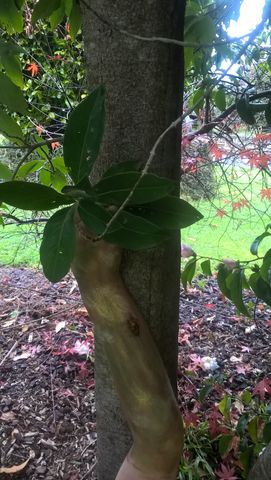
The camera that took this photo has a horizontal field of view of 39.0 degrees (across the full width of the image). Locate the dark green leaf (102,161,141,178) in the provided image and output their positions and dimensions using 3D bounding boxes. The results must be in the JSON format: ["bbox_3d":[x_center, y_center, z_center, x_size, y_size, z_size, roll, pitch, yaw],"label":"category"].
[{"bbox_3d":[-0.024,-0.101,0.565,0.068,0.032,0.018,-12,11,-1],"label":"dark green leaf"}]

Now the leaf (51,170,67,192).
[{"bbox_3d":[-0.211,-0.161,1.050,0.042,0.067,0.025,-14,6,0],"label":"leaf"}]

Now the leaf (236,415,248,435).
[{"bbox_3d":[0.364,0.628,1.300,0.036,0.066,0.022,14,11,11],"label":"leaf"}]

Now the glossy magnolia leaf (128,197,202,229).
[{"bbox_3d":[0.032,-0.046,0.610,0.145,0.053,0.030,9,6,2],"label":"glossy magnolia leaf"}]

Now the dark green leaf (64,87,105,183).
[{"bbox_3d":[-0.076,-0.161,0.590,0.055,0.155,0.030,12,3,0],"label":"dark green leaf"}]

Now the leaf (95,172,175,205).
[{"bbox_3d":[-0.001,-0.073,0.540,0.113,0.044,0.025,2,11,0],"label":"leaf"}]

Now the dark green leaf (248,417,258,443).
[{"bbox_3d":[0.401,0.645,1.300,0.034,0.086,0.024,0,11,17],"label":"dark green leaf"}]

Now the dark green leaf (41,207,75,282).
[{"bbox_3d":[-0.110,0.006,0.540,0.042,0.104,0.022,14,11,8],"label":"dark green leaf"}]

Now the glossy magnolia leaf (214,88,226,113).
[{"bbox_3d":[0.245,-0.402,1.100,0.036,0.070,0.020,5,6,0],"label":"glossy magnolia leaf"}]

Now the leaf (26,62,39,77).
[{"bbox_3d":[-0.404,-0.669,1.500,0.050,0.054,0.020,0,6,0],"label":"leaf"}]

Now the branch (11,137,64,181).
[{"bbox_3d":[-0.266,-0.218,1.030,0.140,0.115,0.050,0,15,0],"label":"branch"}]

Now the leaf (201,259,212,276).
[{"bbox_3d":[0.186,0.072,1.000,0.028,0.048,0.016,-7,11,6],"label":"leaf"}]

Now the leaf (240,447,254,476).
[{"bbox_3d":[0.322,0.637,1.100,0.036,0.083,0.025,-16,14,-6],"label":"leaf"}]

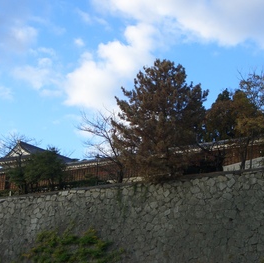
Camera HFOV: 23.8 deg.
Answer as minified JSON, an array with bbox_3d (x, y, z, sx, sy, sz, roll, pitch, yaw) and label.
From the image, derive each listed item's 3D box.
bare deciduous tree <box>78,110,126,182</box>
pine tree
[{"bbox_3d":[-2.950,1.580,66.000,5.700,7.800,5.500,0,-12,0],"label":"bare deciduous tree"},{"bbox_3d":[2.810,-1.070,64.000,9.700,13.000,9.300,0,-12,0],"label":"pine tree"}]

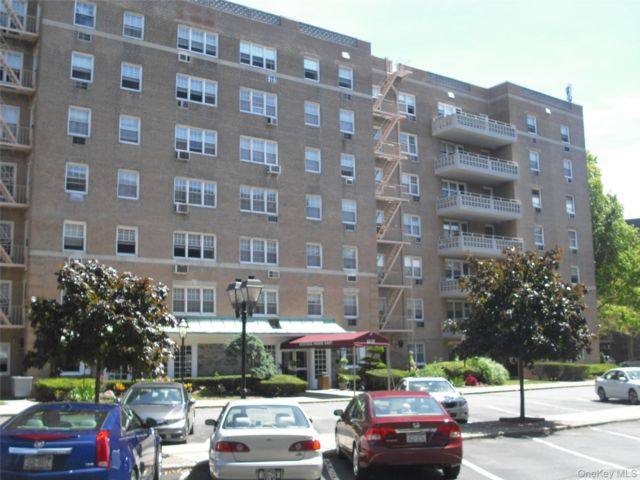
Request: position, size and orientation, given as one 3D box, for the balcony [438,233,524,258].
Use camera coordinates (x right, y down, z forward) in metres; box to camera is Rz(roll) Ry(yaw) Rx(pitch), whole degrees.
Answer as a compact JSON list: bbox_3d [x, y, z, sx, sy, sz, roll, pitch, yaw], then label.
[{"bbox_3d":[10.980,0.520,47.690,5.740,1.300,2.200,5,-11,-32],"label":"balcony"}]

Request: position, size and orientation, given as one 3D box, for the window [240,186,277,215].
[{"bbox_3d":[-3.353,-2.158,38.864,2.381,1.418,0.150,5,-11,-33],"label":"window"}]

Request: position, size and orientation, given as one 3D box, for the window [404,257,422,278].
[{"bbox_3d":[6.211,1.832,46.573,1.476,1.409,0.150,5,-11,-33],"label":"window"}]

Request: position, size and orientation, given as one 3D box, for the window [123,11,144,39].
[{"bbox_3d":[-9.371,-10.789,35.337,1.044,1.388,0.150,5,-11,-33],"label":"window"}]

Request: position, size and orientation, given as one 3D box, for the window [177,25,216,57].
[{"bbox_3d":[-6.505,-10.610,37.510,2.300,1.370,0.150,5,-11,-32],"label":"window"}]

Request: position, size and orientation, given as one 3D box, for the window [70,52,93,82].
[{"bbox_3d":[-11.787,-8.579,34.878,1.057,1.431,0.150,5,-11,-33],"label":"window"}]

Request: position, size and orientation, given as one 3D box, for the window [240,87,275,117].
[{"bbox_3d":[-3.476,-7.809,40.247,2.374,1.431,0.150,5,-11,-33],"label":"window"}]

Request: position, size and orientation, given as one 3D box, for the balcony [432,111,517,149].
[{"bbox_3d":[11.095,-7.812,50.176,6.038,1.079,2.278,5,-11,-33],"label":"balcony"}]

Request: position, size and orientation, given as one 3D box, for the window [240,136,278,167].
[{"bbox_3d":[-3.291,-4.824,38.382,2.315,1.362,0.150,5,-11,-33],"label":"window"}]

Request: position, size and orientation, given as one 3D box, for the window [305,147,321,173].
[{"bbox_3d":[-0.434,-4.673,41.235,1.063,1.384,0.150,5,-11,-33],"label":"window"}]

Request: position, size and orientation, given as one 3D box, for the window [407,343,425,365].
[{"bbox_3d":[6.295,7.451,45.647,1.476,1.390,0.150,5,-11,-33],"label":"window"}]

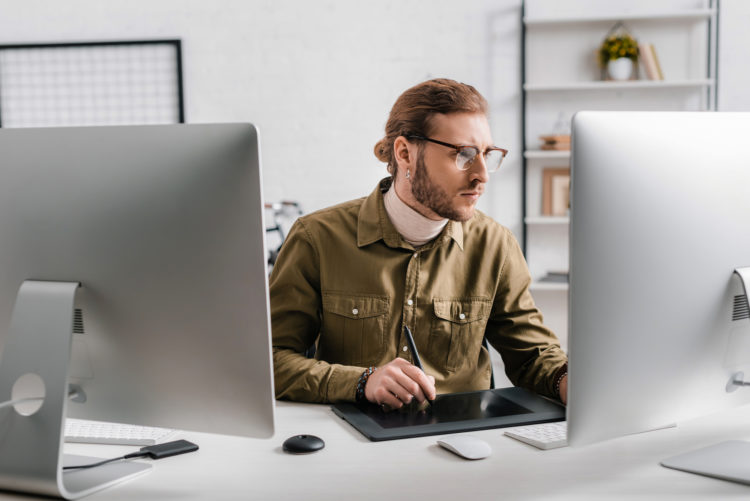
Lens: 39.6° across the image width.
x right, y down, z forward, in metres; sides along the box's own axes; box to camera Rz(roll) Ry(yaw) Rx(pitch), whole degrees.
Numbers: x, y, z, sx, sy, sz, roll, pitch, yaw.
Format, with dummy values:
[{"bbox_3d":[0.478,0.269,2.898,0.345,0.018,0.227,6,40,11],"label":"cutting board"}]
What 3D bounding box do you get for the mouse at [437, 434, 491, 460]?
[{"bbox_3d":[0.145,0.314,1.685,0.057,0.021,0.114,-3,5,-26],"label":"mouse"}]

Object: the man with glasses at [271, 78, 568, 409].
[{"bbox_3d":[0.047,0.340,2.177,0.680,1.370,0.660,-2,4,-16],"label":"man with glasses"}]

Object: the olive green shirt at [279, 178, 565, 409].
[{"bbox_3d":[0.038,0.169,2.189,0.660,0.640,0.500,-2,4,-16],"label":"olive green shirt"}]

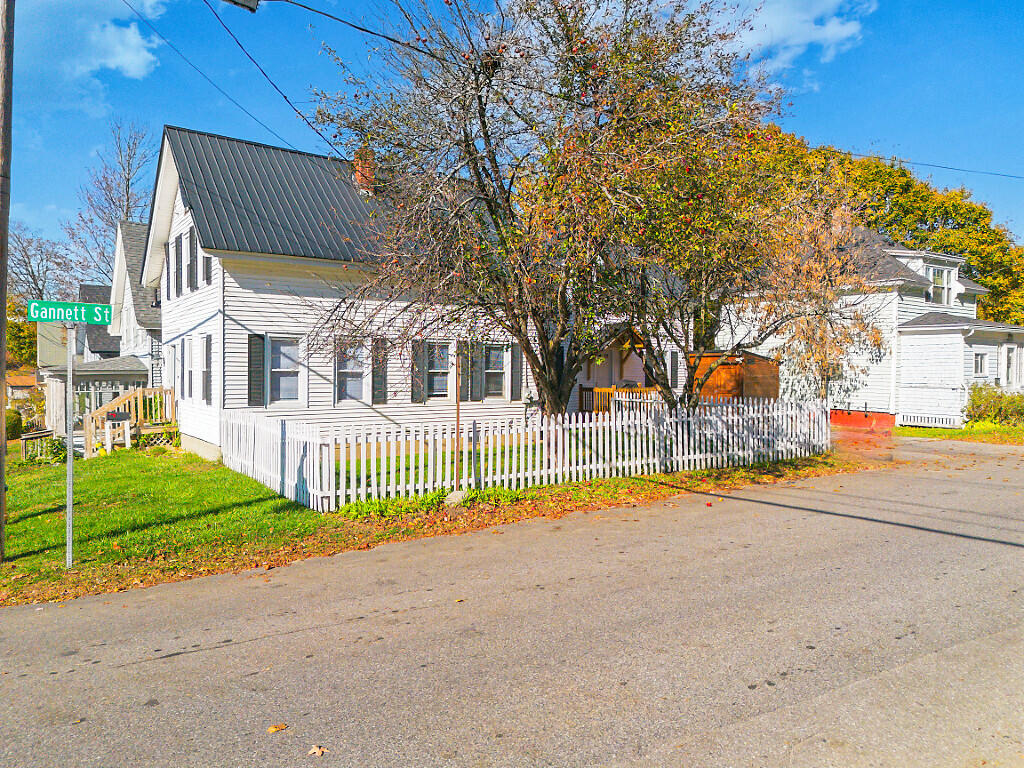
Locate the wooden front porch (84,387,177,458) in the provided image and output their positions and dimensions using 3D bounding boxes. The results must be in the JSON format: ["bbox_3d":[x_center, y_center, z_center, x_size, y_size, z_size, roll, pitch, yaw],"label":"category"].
[{"bbox_3d":[-10.084,0.938,18.647,2.058,1.725,1.550,-1,1,-36],"label":"wooden front porch"}]

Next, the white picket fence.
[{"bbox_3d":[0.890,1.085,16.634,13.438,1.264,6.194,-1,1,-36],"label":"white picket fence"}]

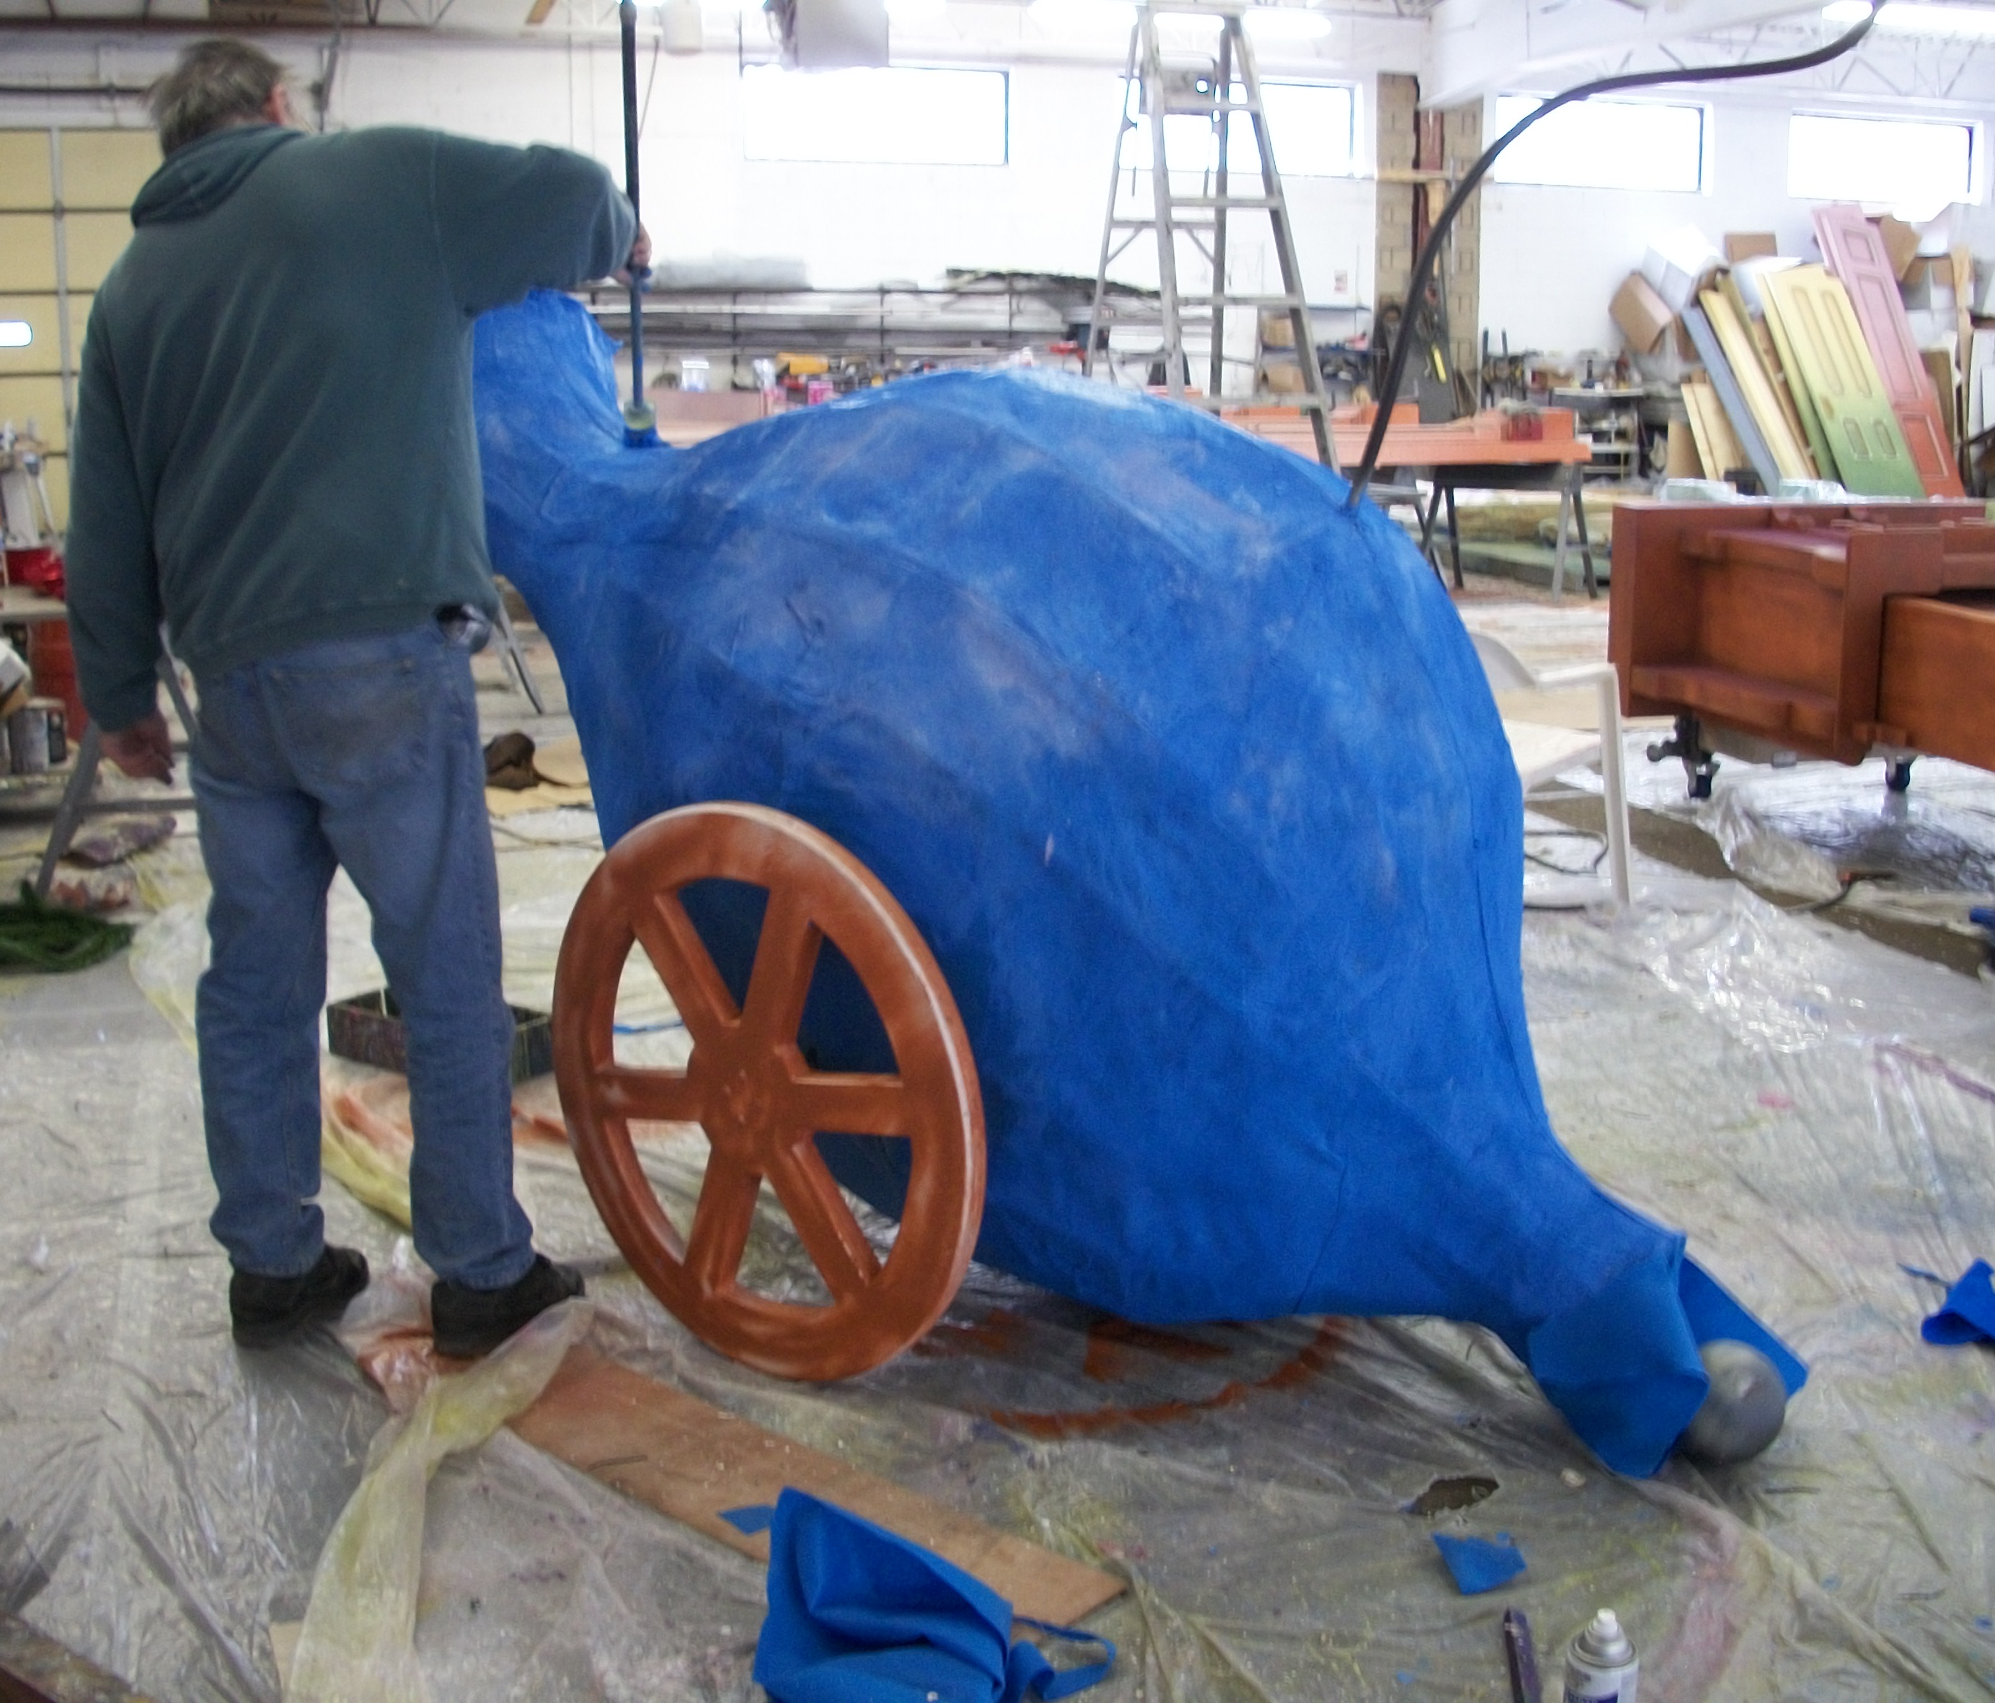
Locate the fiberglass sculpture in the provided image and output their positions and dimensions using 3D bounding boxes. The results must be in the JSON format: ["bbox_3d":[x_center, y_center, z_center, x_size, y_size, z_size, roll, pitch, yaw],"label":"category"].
[{"bbox_3d":[0.079,-0.077,3.279,2.250,1.480,1.200,7,13,37],"label":"fiberglass sculpture"}]

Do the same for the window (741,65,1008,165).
[{"bbox_3d":[-1.042,-6.213,19.400,2.250,0.830,0.100,-4,11,-17],"label":"window"}]

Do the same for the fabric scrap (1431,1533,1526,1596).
[{"bbox_3d":[0.545,0.789,2.573,0.095,0.020,0.130,0,10,5],"label":"fabric scrap"}]

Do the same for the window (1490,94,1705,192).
[{"bbox_3d":[5.589,-6.598,21.400,2.250,0.830,0.100,-4,11,-17],"label":"window"}]

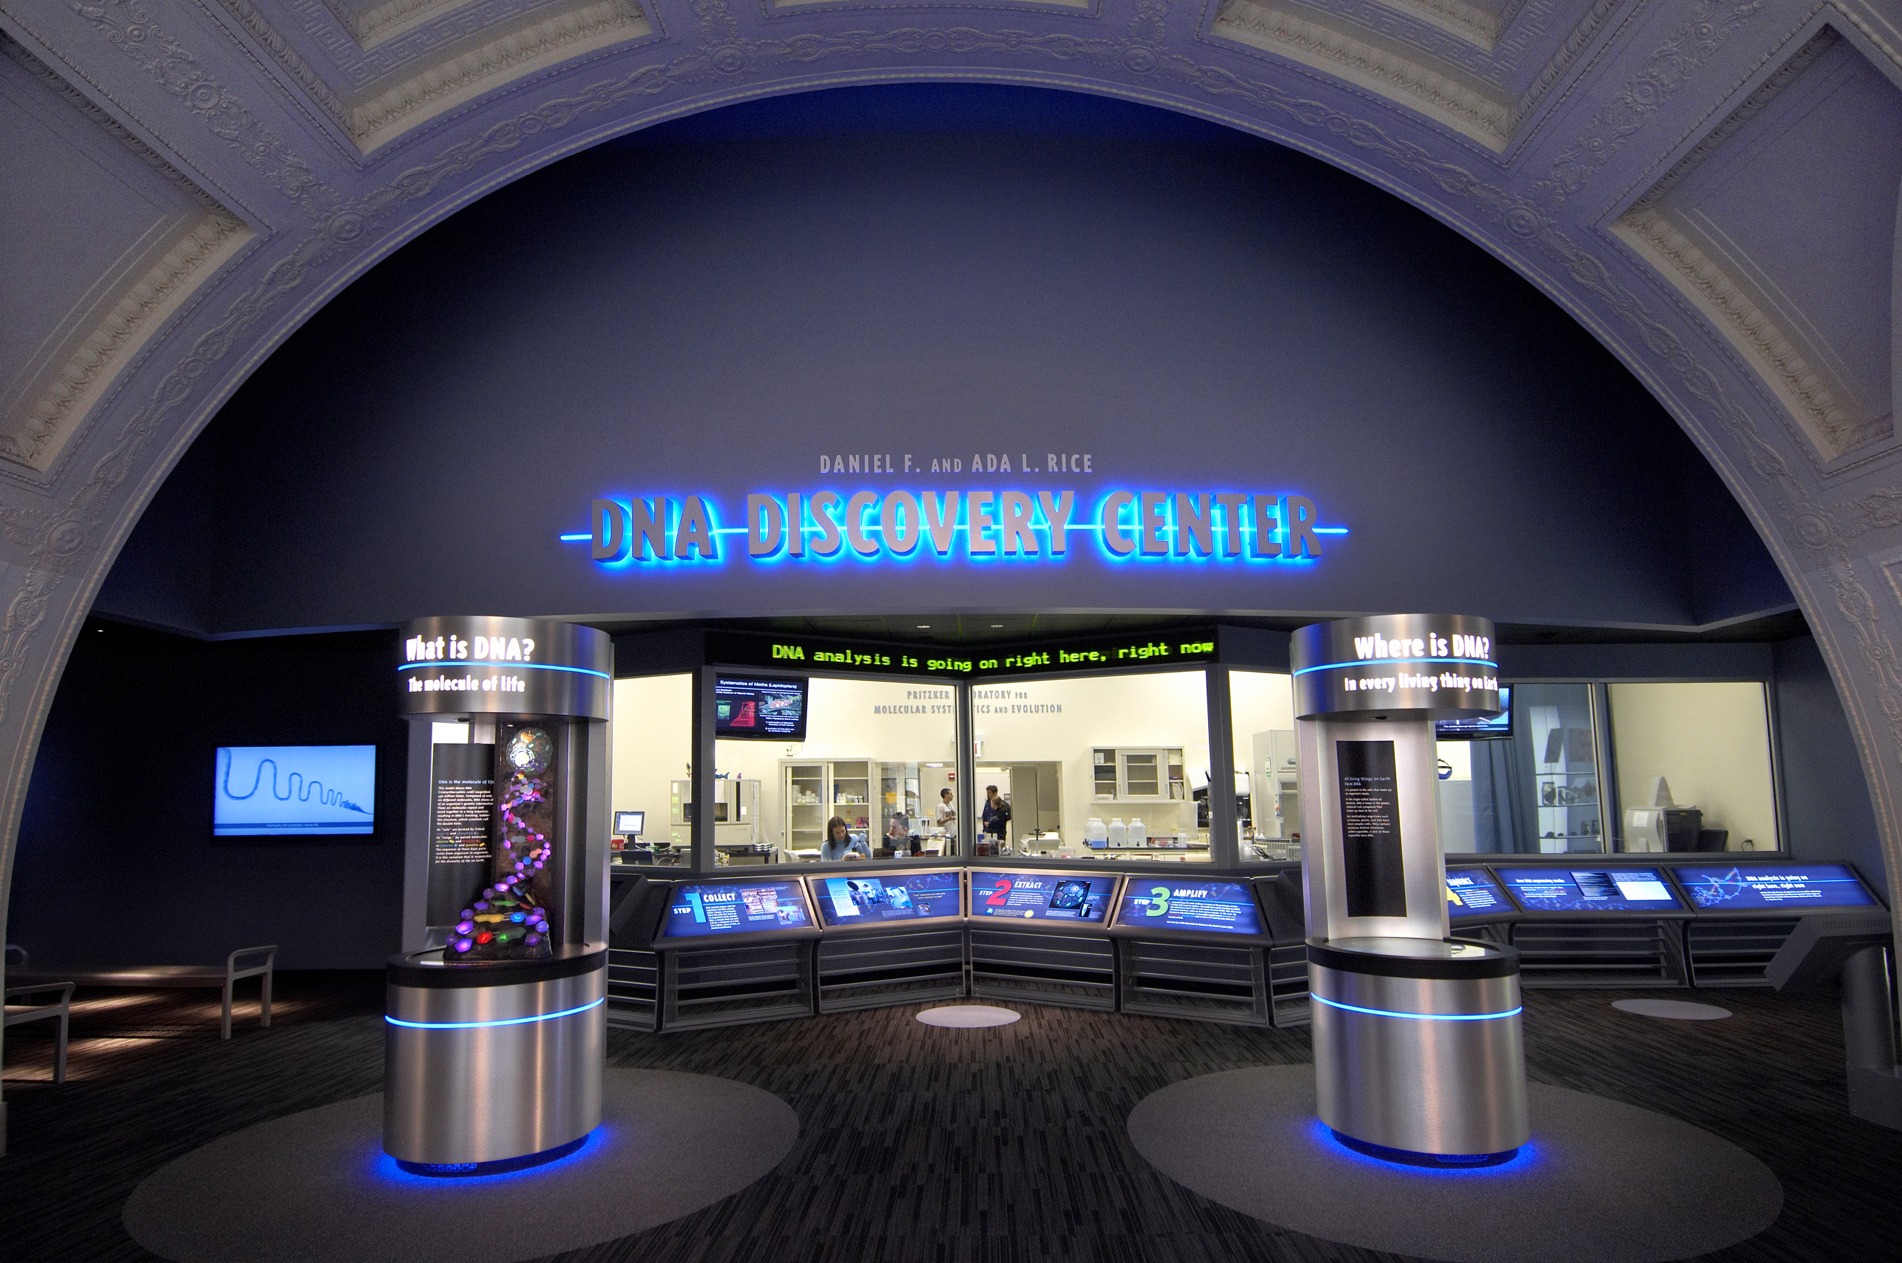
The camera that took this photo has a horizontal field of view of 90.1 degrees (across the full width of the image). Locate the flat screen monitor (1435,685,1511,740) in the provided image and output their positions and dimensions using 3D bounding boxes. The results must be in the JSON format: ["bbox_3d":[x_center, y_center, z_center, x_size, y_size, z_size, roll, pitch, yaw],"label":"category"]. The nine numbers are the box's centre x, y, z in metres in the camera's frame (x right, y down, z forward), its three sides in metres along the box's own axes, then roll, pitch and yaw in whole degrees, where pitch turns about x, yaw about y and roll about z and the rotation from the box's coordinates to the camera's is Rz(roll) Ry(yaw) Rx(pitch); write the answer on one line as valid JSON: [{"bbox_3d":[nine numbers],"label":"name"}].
[{"bbox_3d":[4.685,0.743,8.650,0.820,0.500,0.100,-1,-9,0],"label":"flat screen monitor"}]

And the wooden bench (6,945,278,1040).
[{"bbox_3d":[-5.873,2.573,6.810,1.800,0.580,0.450,-1,-9,0],"label":"wooden bench"}]

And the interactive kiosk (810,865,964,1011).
[{"bbox_3d":[-0.451,2.477,7.783,1.290,1.000,0.500,3,-7,-27],"label":"interactive kiosk"}]

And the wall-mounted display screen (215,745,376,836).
[{"bbox_3d":[-5.770,1.403,8.392,1.390,0.785,0.100,0,-9,1],"label":"wall-mounted display screen"}]

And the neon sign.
[{"bbox_3d":[0.038,-0.782,7.136,5.764,0.535,0.220,-1,-6,0],"label":"neon sign"}]

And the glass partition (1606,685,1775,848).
[{"bbox_3d":[6.757,1.233,8.639,1.419,1.530,0.050,-1,-7,1],"label":"glass partition"}]

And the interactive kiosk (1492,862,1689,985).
[{"bbox_3d":[5.437,2.471,8.087,1.360,1.000,0.500,-1,-7,2],"label":"interactive kiosk"}]

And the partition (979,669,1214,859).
[{"bbox_3d":[1.134,1.170,8.071,2.081,1.547,0.050,-4,-7,26],"label":"partition"}]

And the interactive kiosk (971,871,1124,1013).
[{"bbox_3d":[0.717,2.461,7.758,1.290,1.000,0.500,-4,-7,27],"label":"interactive kiosk"}]

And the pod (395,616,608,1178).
[{"bbox_3d":[-2.222,1.239,4.704,0.950,2.480,0.950,-1,-6,0],"label":"pod"}]

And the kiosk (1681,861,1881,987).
[{"bbox_3d":[6.847,2.431,7.975,1.580,0.950,0.500,0,-9,-3],"label":"kiosk"}]

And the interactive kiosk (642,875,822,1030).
[{"bbox_3d":[-1.631,2.367,7.036,1.200,0.950,0.520,4,-10,-26],"label":"interactive kiosk"}]

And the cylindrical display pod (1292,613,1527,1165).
[{"bbox_3d":[2.228,1.189,4.674,0.950,2.480,0.950,-1,-6,0],"label":"cylindrical display pod"}]

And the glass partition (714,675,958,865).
[{"bbox_3d":[-0.917,1.160,7.968,2.160,1.540,0.060,4,-10,-26],"label":"glass partition"}]

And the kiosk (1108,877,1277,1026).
[{"bbox_3d":[1.836,2.329,7.025,1.170,0.950,0.520,-6,-10,28],"label":"kiosk"}]

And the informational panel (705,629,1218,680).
[{"bbox_3d":[0.093,0.201,8.050,4.100,0.290,1.100,-1,-9,1],"label":"informational panel"}]

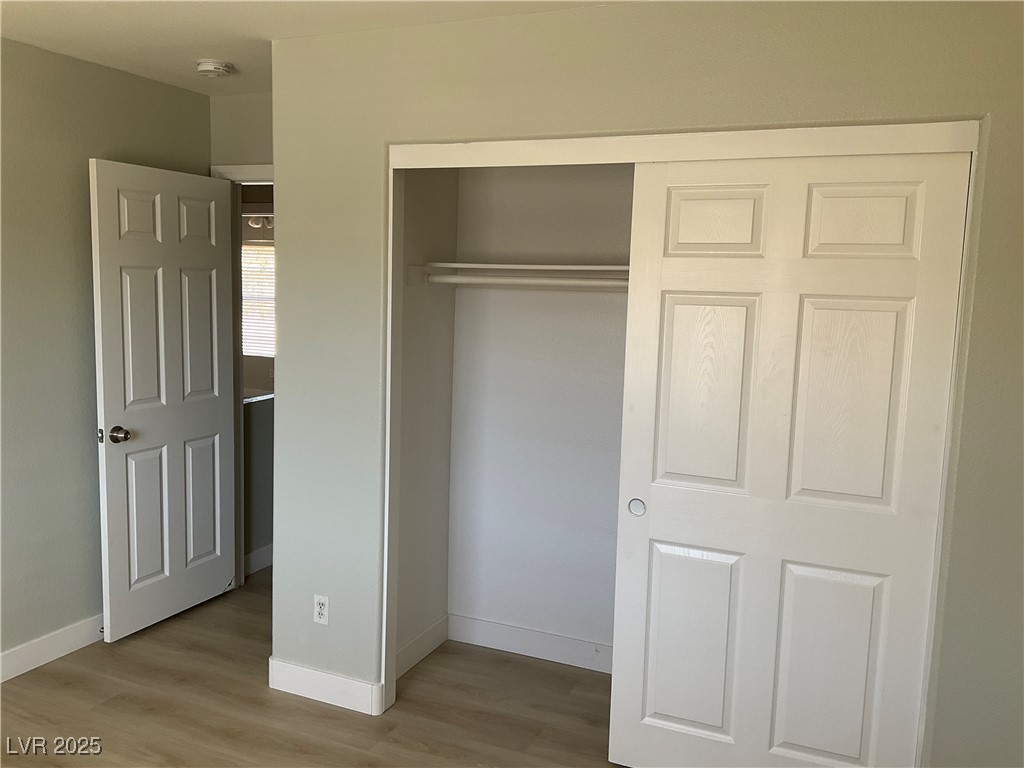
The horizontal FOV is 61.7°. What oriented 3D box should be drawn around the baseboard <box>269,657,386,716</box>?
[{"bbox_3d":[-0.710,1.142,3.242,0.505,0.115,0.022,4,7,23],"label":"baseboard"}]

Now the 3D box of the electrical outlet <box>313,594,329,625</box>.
[{"bbox_3d":[-0.713,0.846,3.210,0.069,0.112,0.008,4,7,23],"label":"electrical outlet"}]

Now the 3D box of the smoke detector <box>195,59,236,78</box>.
[{"bbox_3d":[-1.199,-1.270,3.468,0.145,0.044,0.145,2,7,0],"label":"smoke detector"}]

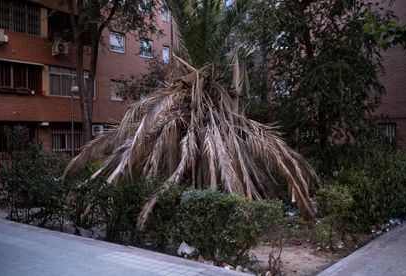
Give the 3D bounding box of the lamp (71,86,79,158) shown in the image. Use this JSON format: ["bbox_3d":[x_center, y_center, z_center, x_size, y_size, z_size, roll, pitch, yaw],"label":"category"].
[{"bbox_3d":[-5.430,-0.450,17.000,0.300,3.400,0.300,0,1,18],"label":"lamp"}]

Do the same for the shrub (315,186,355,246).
[{"bbox_3d":[1.900,1.100,5.820,0.560,0.840,0.580,1,2,41],"label":"shrub"}]

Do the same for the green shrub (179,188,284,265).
[{"bbox_3d":[0.340,1.110,5.200,1.300,0.840,0.800,1,2,34],"label":"green shrub"}]

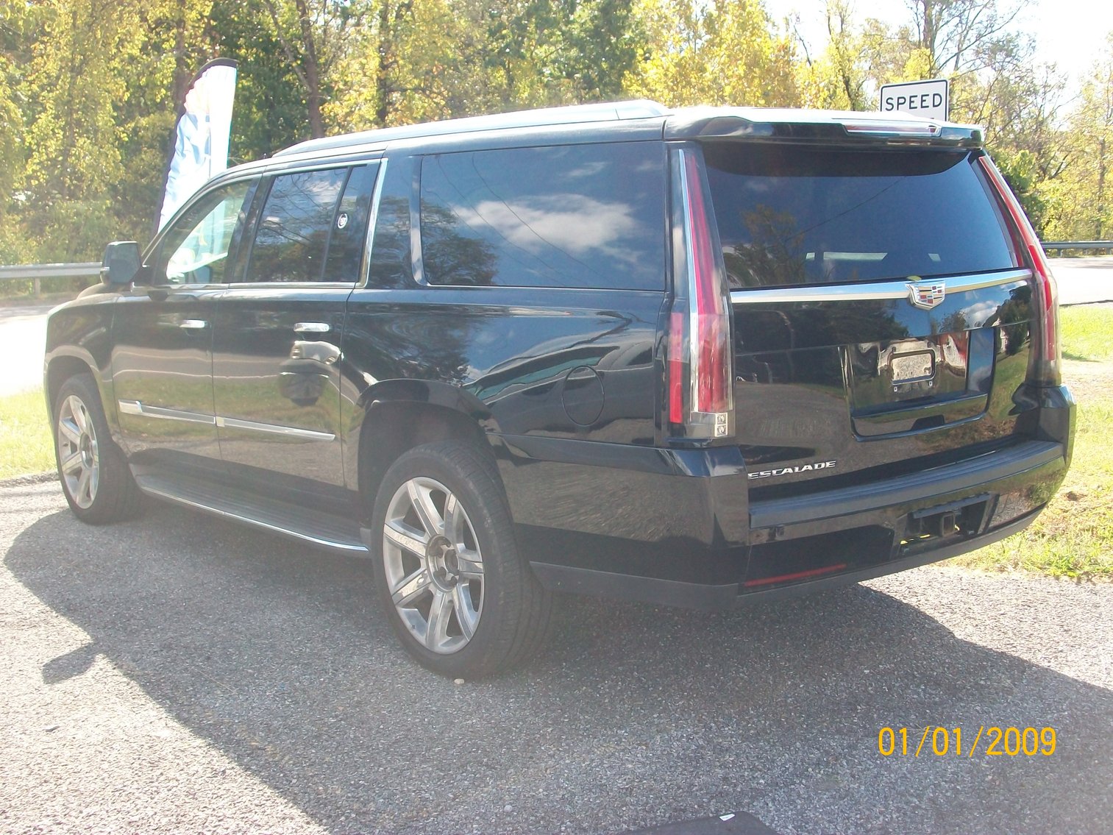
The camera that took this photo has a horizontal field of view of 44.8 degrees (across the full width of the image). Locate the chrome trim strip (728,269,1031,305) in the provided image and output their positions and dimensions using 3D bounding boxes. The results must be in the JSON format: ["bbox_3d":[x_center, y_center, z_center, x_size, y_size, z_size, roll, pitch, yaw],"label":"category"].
[{"bbox_3d":[1.079,-0.402,4.144,1.490,0.055,0.100,-8,11,-39],"label":"chrome trim strip"}]

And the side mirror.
[{"bbox_3d":[-1.976,-0.695,6.132,0.200,0.205,0.120,-8,11,-39],"label":"side mirror"}]

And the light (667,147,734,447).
[{"bbox_3d":[0.367,-0.338,3.740,0.205,0.810,0.185,-3,2,-39],"label":"light"}]

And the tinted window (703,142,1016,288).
[{"bbox_3d":[0.994,-0.640,4.207,1.410,0.430,0.080,-8,-11,-39],"label":"tinted window"}]

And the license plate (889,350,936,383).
[{"bbox_3d":[1.094,-0.157,4.168,0.235,0.110,0.020,-8,5,-39],"label":"license plate"}]

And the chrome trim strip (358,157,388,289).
[{"bbox_3d":[-0.658,-0.699,4.859,0.030,0.477,0.085,11,-1,-39],"label":"chrome trim strip"}]

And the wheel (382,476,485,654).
[{"bbox_3d":[-0.350,0.492,4.614,0.200,0.597,0.597,-8,11,-39],"label":"wheel"}]

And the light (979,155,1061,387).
[{"bbox_3d":[1.620,-0.515,4.752,0.205,0.810,0.185,-13,8,-38],"label":"light"}]

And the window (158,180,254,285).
[{"bbox_3d":[-1.568,-0.810,5.997,0.050,0.464,0.832,13,-2,-38],"label":"window"}]

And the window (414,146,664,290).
[{"bbox_3d":[-0.086,-0.621,4.190,0.050,0.459,1.250,13,-3,-41],"label":"window"}]

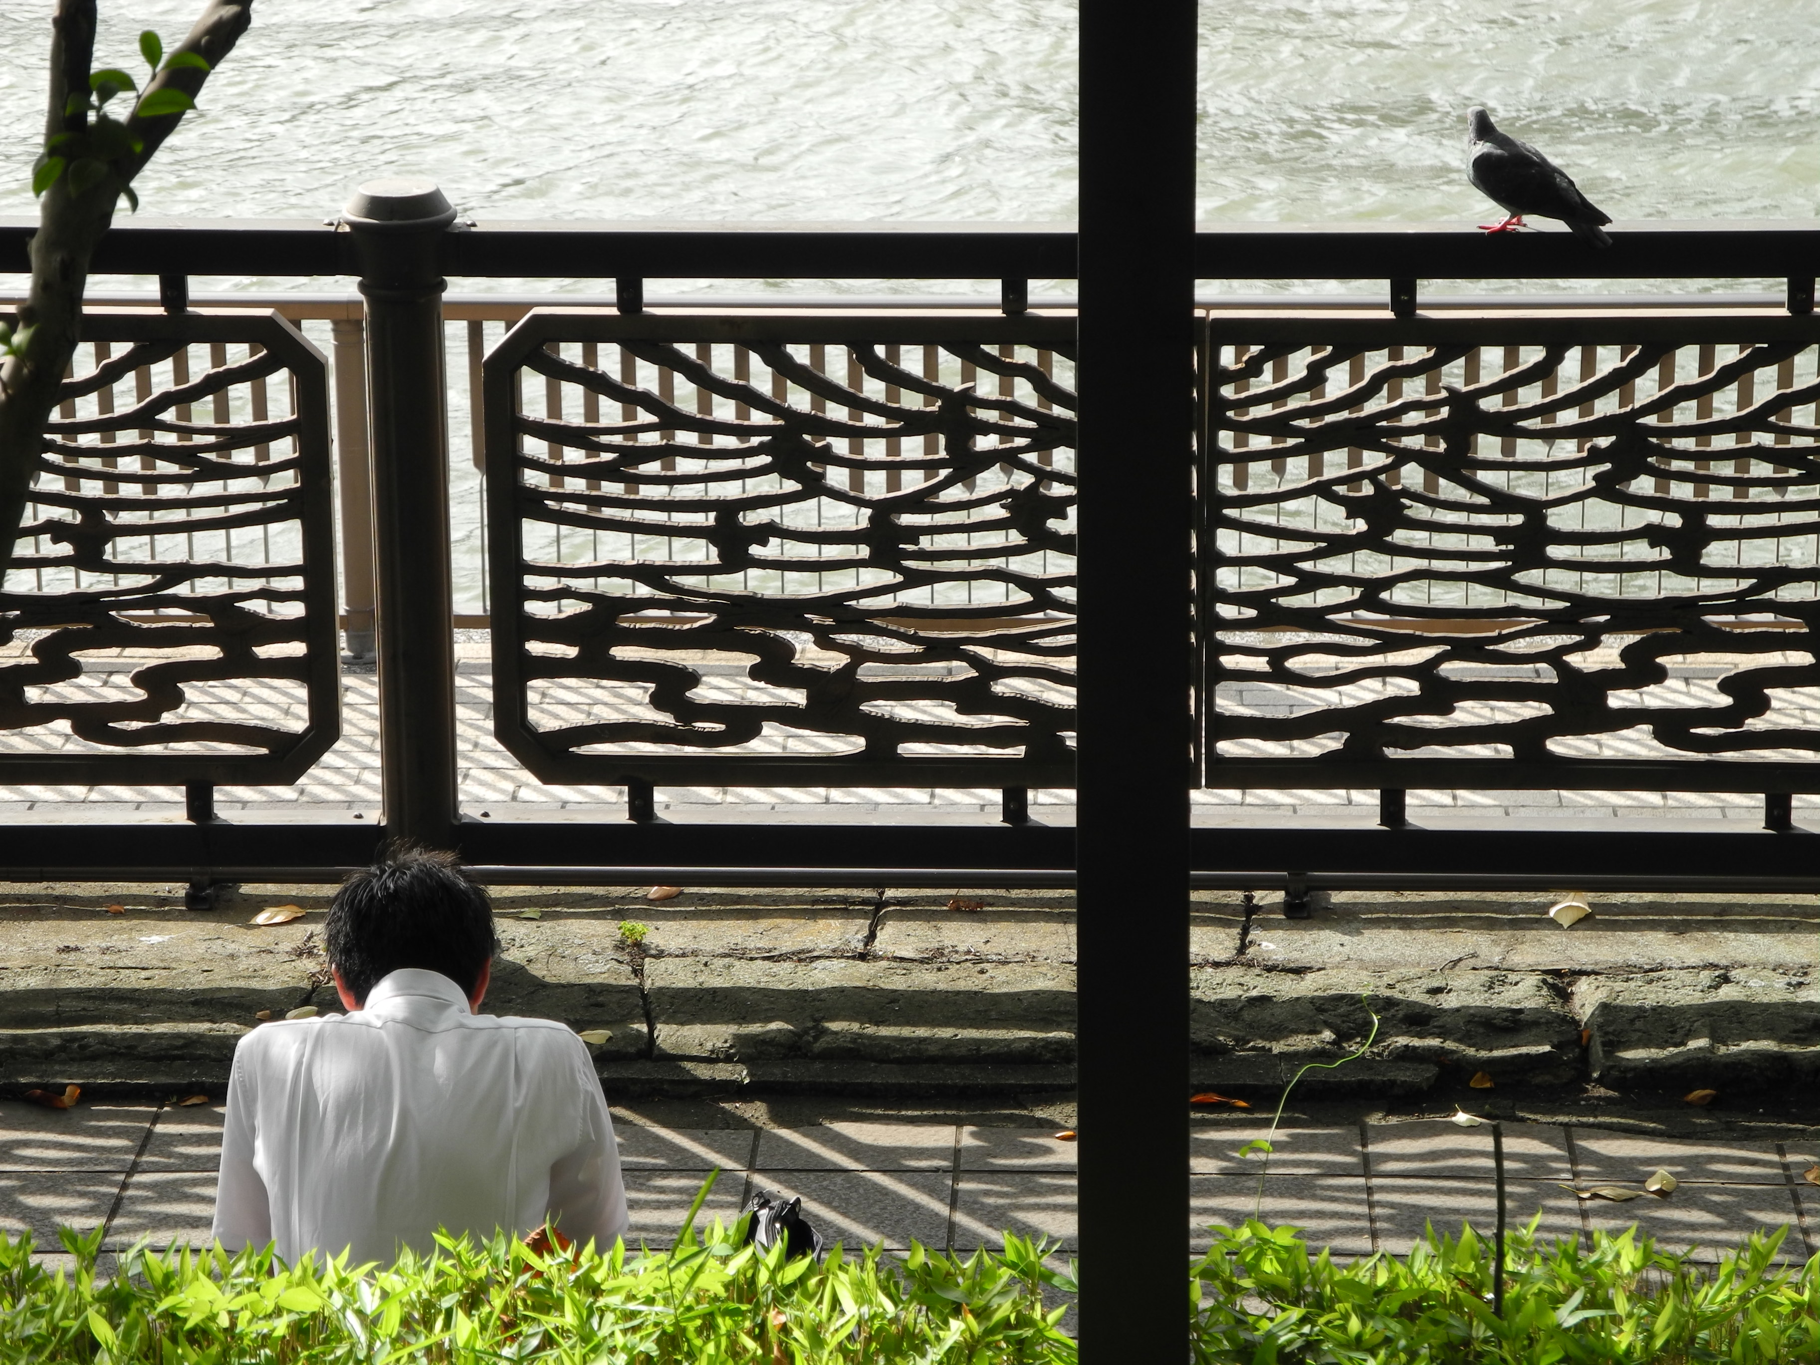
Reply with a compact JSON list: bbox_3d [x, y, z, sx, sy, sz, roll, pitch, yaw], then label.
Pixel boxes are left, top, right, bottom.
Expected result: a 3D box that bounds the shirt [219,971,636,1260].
[{"bbox_3d":[-0.578,0.596,7.453,0.490,0.570,0.360,0,18,0],"label":"shirt"}]

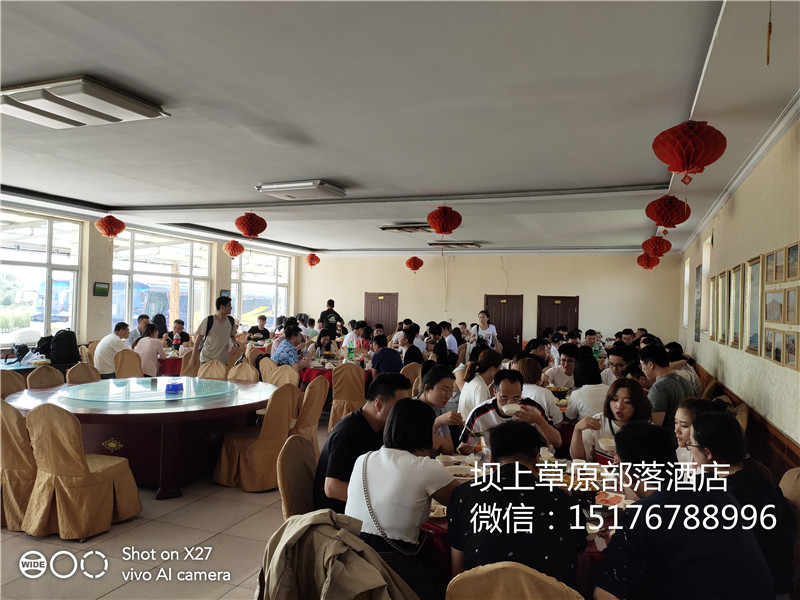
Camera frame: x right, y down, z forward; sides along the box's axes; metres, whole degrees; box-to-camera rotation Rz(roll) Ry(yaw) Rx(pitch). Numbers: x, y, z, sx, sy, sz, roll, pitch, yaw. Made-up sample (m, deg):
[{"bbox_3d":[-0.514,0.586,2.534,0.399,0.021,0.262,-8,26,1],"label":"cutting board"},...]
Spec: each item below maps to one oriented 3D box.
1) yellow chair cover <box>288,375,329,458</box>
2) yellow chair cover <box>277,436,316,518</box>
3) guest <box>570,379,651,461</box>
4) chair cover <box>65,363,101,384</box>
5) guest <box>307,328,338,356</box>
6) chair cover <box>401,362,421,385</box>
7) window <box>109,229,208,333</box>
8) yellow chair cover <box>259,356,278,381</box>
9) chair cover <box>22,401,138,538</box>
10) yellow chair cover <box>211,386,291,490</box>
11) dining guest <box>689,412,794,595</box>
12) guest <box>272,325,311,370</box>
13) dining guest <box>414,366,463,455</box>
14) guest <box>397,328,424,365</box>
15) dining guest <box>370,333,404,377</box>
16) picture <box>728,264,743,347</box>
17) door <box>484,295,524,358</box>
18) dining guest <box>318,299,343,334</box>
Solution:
[{"bbox_3d":[-1.092,1.255,5.686,0.600,0.940,0.460,2,0,23],"label":"yellow chair cover"},{"bbox_3d":[-0.336,1.261,3.016,0.600,0.940,0.460,2,0,18],"label":"yellow chair cover"},{"bbox_3d":[1.342,1.141,3.292,0.520,1.300,0.720,2,-1,41],"label":"guest"},{"bbox_3d":[-3.350,1.143,5.680,0.520,0.930,0.450,1,-1,31],"label":"chair cover"},{"bbox_3d":[-1.250,1.116,8.800,0.520,1.240,0.750,2,-1,-6],"label":"guest"},{"bbox_3d":[0.114,1.294,7.100,0.520,0.930,0.450,1,-1,44],"label":"chair cover"},{"bbox_3d":[-4.948,-0.237,11.110,0.140,2.120,2.700,1,-1,24],"label":"window"},{"bbox_3d":[-1.660,1.259,7.333,0.470,0.930,0.560,1,-1,41],"label":"yellow chair cover"},{"bbox_3d":[-2.330,1.170,3.950,0.480,0.940,0.600,2,-1,9],"label":"chair cover"},{"bbox_3d":[-1.323,1.242,5.071,0.600,0.940,0.460,2,0,19],"label":"yellow chair cover"},{"bbox_3d":[1.210,1.080,2.200,0.750,1.250,0.500,1,-1,34],"label":"dining guest"},{"bbox_3d":[-1.504,1.040,7.300,0.720,1.330,0.500,3,-1,-30],"label":"guest"},{"bbox_3d":[0.250,1.089,3.450,0.500,1.290,0.750,2,0,-43],"label":"dining guest"},{"bbox_3d":[0.081,1.137,8.692,0.750,1.290,0.500,2,0,22],"label":"guest"},{"bbox_3d":[-0.179,1.103,7.050,0.500,1.270,0.750,2,0,-38],"label":"dining guest"},{"bbox_3d":[3.276,0.075,5.157,0.045,0.790,0.670,1,-1,24],"label":"picture"},{"bbox_3d":[2.644,0.926,13.656,0.982,2.093,0.120,2,-1,24],"label":"door"},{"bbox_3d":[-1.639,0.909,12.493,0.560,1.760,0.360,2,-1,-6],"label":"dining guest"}]

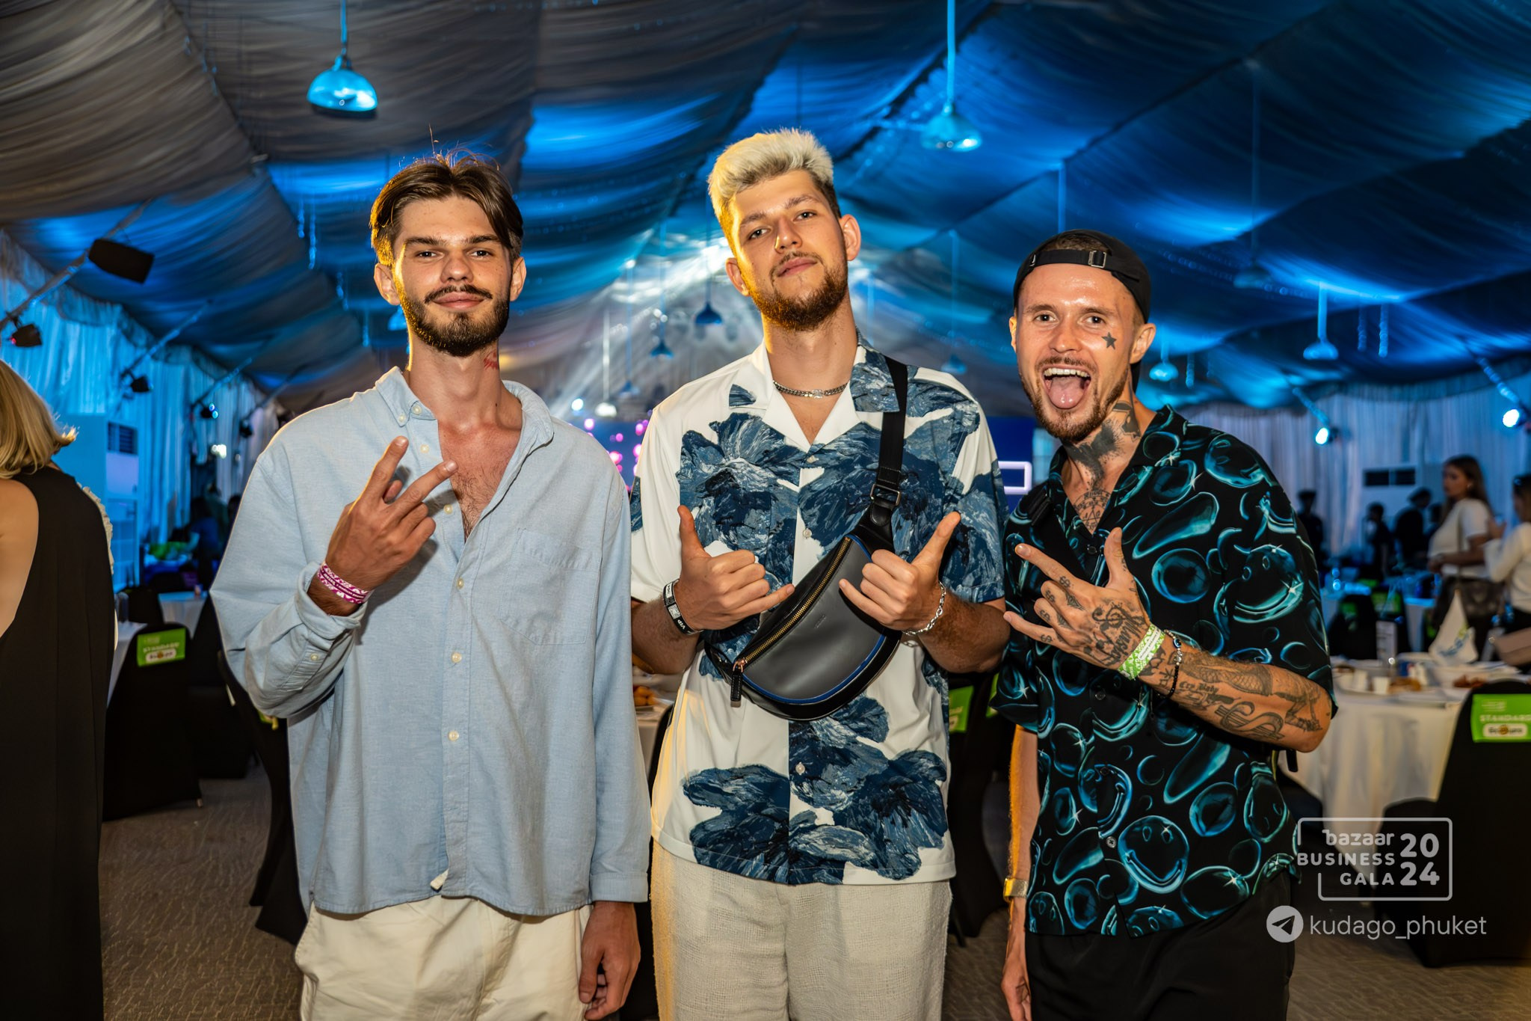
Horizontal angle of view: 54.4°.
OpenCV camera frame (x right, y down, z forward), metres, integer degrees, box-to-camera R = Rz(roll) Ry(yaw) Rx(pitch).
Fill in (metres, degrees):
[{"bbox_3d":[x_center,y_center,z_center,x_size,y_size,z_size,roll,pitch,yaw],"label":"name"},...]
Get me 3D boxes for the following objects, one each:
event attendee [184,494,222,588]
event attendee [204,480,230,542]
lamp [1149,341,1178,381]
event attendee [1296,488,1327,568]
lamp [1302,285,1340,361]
[{"bbox_3d":[-6.402,0.633,17.000,0.500,1.590,0.480,0,0,30],"label":"event attendee"},{"bbox_3d":[-6.641,0.531,18.000,0.400,1.800,0.470,0,0,-12],"label":"event attendee"},{"bbox_3d":[6.477,-2.422,24.200,0.460,0.680,0.460,0,0,0],"label":"lamp"},{"bbox_3d":[7.416,0.572,20.300,0.500,1.720,0.340,0,0,18],"label":"event attendee"},{"bbox_3d":[7.470,-2.516,20.000,0.460,1.000,0.460,0,0,0],"label":"lamp"}]

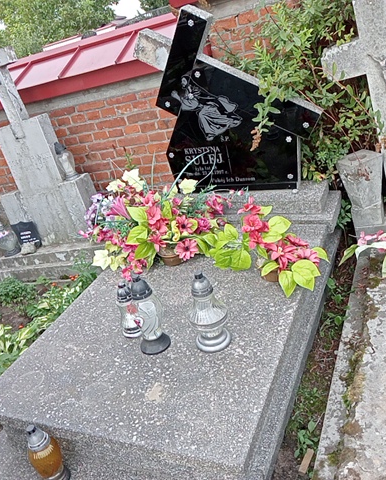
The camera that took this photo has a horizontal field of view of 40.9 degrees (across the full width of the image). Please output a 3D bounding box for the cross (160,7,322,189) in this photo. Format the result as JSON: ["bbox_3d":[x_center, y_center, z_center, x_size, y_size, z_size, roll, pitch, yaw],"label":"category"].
[{"bbox_3d":[0.198,-0.642,2.408,0.794,0.864,0.100,2,29,24],"label":"cross"}]

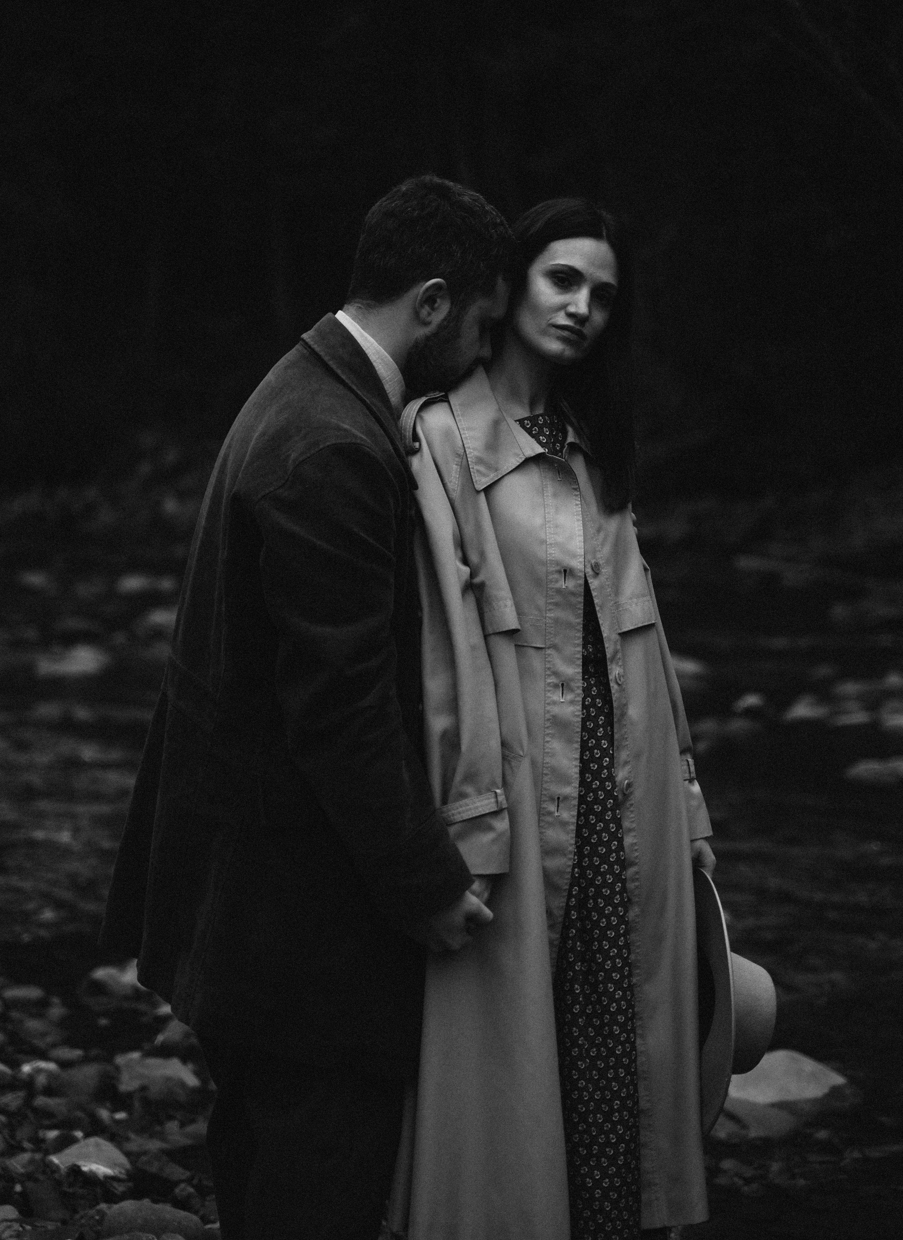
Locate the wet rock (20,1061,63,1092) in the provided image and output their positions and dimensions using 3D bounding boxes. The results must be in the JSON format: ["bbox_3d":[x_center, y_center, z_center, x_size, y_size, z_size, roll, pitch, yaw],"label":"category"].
[{"bbox_3d":[-0.849,0.945,5.830,0.088,0.060,0.070,0,4,0],"label":"wet rock"}]

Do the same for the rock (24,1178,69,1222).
[{"bbox_3d":[-0.711,1.017,4.950,0.078,0.055,0.072,0,5,0],"label":"rock"}]

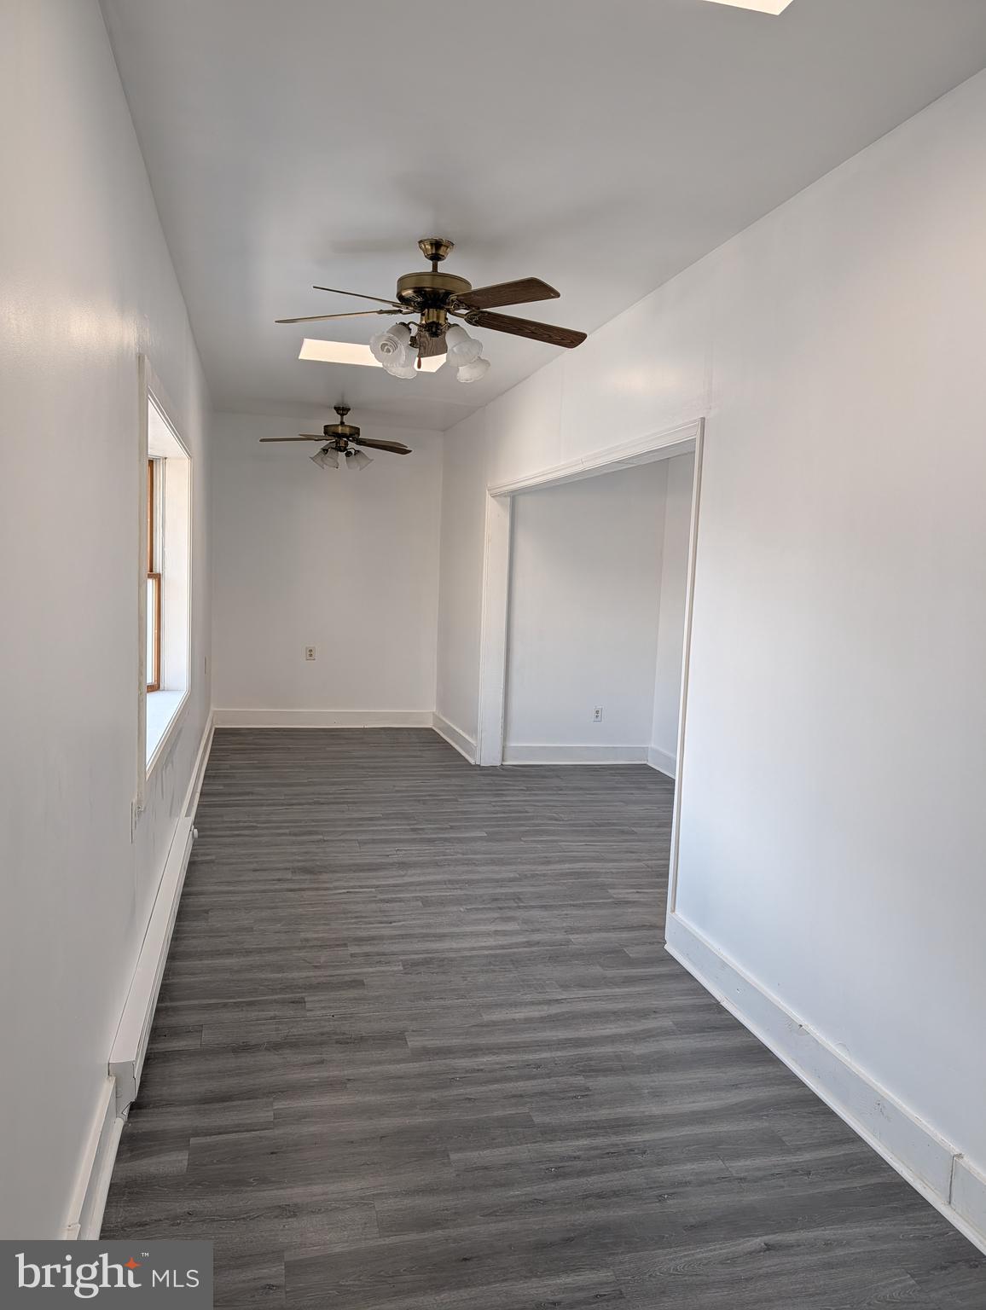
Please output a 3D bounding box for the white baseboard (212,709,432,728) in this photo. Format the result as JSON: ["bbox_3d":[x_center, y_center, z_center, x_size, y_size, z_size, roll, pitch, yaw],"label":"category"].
[{"bbox_3d":[-1.501,0.580,8.237,1.951,0.169,0.030,0,6,-15],"label":"white baseboard"}]

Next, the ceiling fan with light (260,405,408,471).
[{"bbox_3d":[-1.211,-1.705,7.197,1.270,0.485,1.250,0,6,-15],"label":"ceiling fan with light"}]

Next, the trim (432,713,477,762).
[{"bbox_3d":[-0.340,0.672,7.721,0.030,0.169,1.571,0,6,-15],"label":"trim"}]

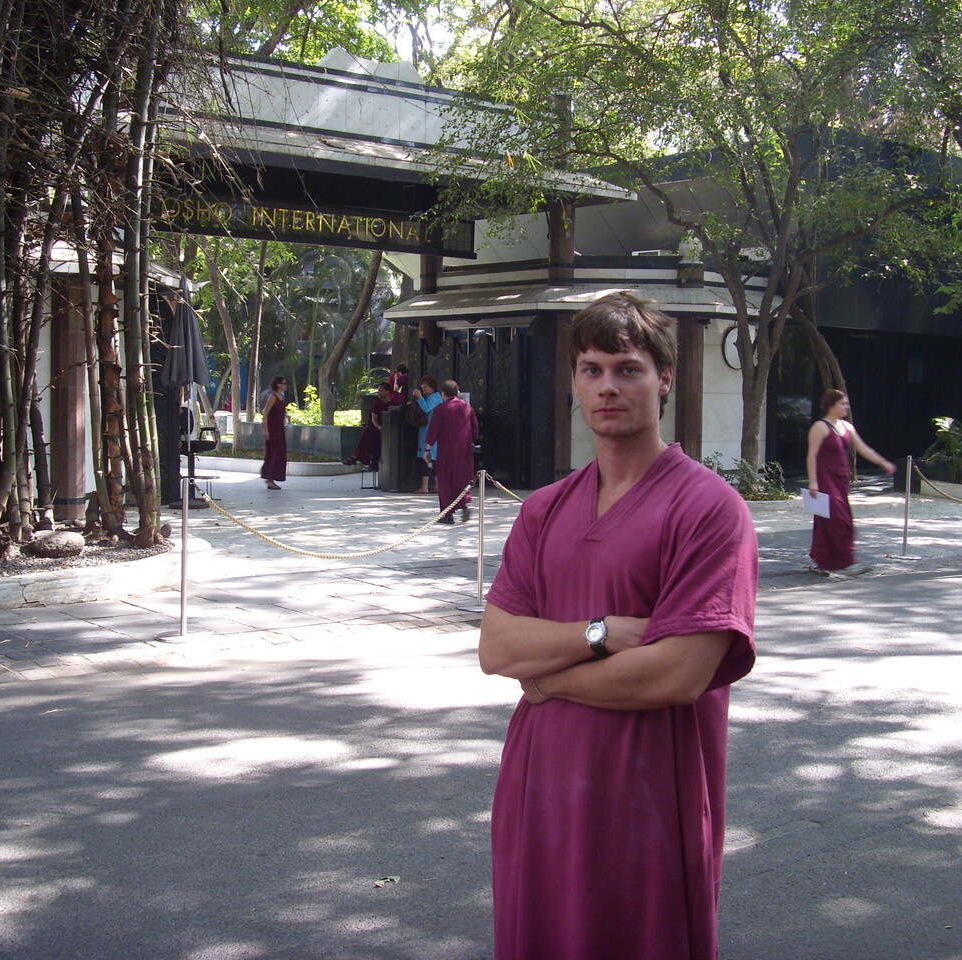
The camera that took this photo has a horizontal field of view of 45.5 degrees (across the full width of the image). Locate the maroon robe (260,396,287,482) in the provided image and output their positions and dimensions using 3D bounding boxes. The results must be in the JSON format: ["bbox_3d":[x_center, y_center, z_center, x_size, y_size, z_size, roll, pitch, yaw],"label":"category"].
[{"bbox_3d":[-3.071,-0.621,16.900,0.420,1.270,0.420,2,5,16],"label":"maroon robe"}]

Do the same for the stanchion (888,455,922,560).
[{"bbox_3d":[4.142,0.249,11.148,0.340,0.990,0.340,1,5,0],"label":"stanchion"}]

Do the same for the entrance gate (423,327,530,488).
[{"bbox_3d":[-0.071,-1.158,18.230,2.150,2.460,0.160,5,6,38],"label":"entrance gate"}]

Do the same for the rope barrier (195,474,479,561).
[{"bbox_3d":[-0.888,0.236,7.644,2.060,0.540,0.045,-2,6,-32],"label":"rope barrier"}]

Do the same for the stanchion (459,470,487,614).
[{"bbox_3d":[0.002,0.416,8.210,0.340,0.990,0.340,1,5,0],"label":"stanchion"}]

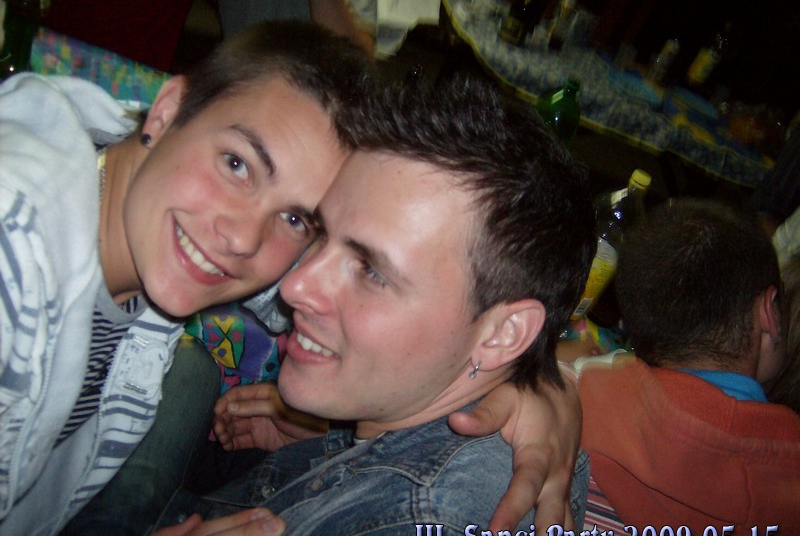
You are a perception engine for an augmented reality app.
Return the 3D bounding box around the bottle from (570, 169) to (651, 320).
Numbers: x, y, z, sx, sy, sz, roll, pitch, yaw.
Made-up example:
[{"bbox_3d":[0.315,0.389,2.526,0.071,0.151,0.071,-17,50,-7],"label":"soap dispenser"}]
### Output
[{"bbox_3d":[0.335,-0.035,1.406,0.090,0.297,0.090,32,30,11],"label":"bottle"}]

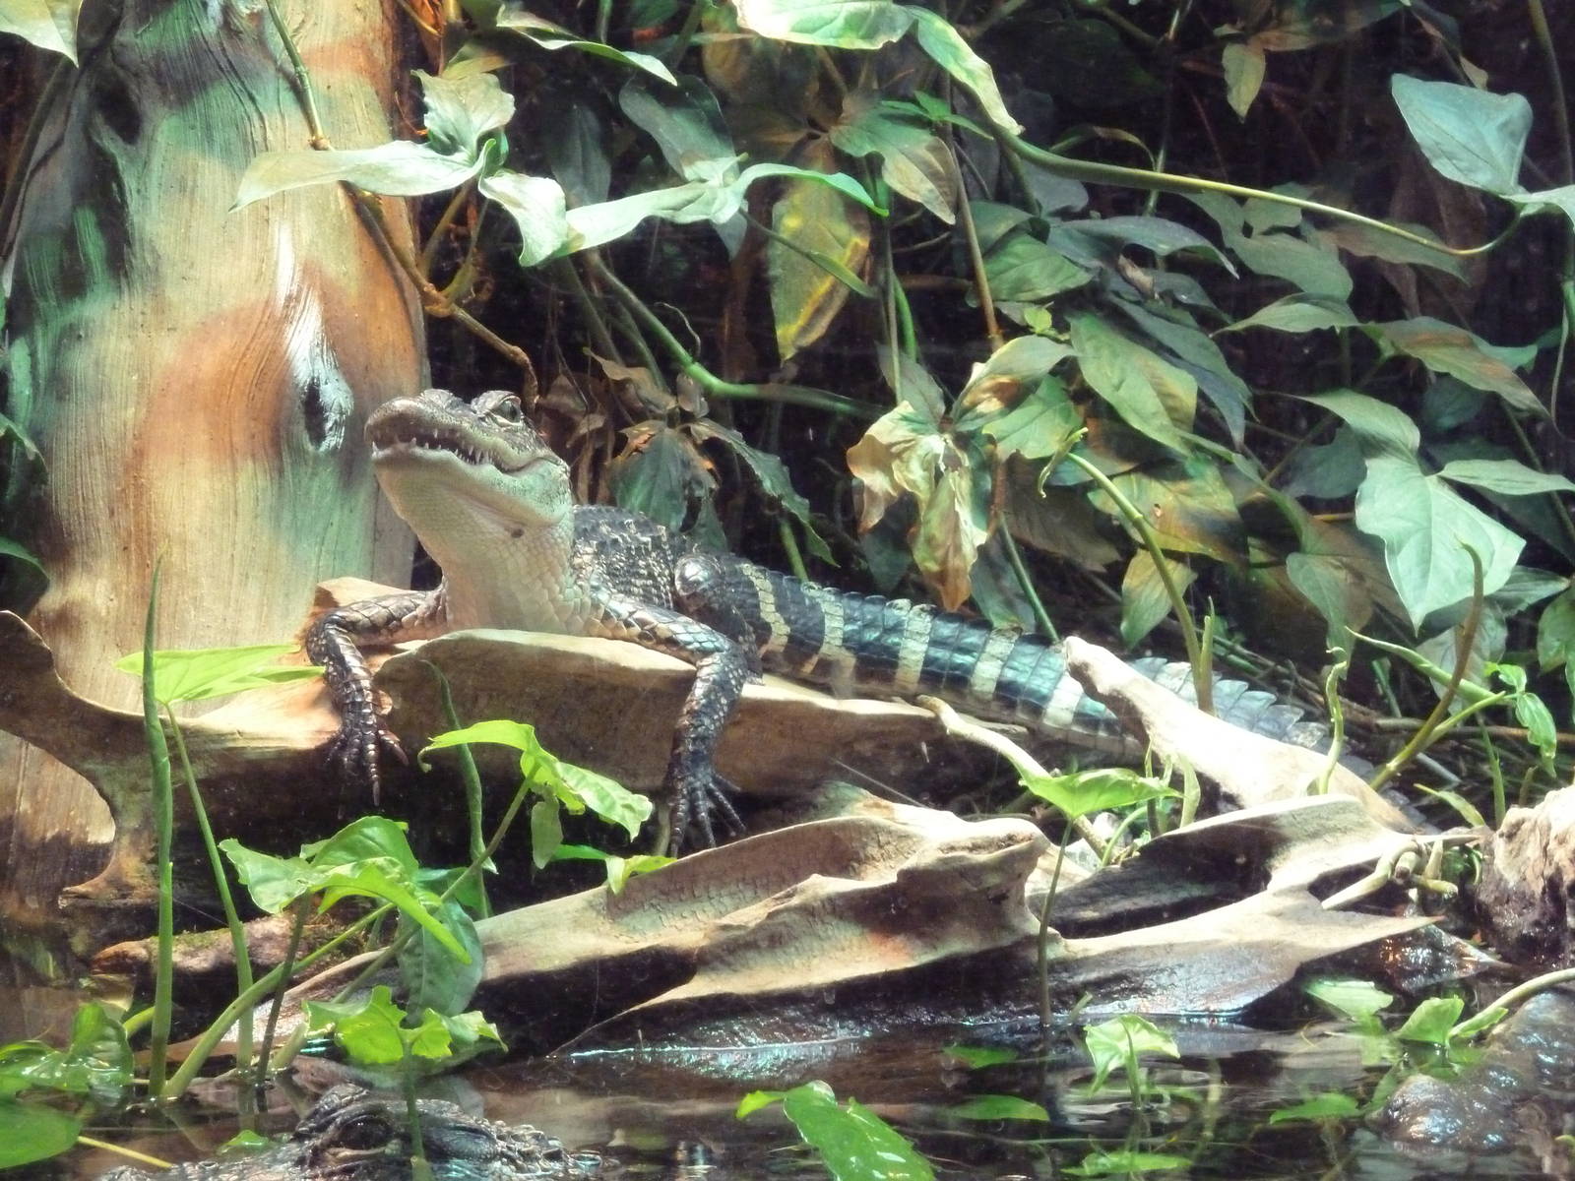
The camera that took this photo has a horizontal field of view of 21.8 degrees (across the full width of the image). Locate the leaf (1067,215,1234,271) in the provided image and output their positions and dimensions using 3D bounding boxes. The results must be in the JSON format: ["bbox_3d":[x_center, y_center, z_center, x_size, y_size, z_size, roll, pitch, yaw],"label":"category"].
[{"bbox_3d":[0.189,-0.181,2.130,0.088,0.020,0.045,16,25,7],"label":"leaf"}]

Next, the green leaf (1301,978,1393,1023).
[{"bbox_3d":[0.314,0.229,2.288,0.051,0.018,0.036,0,8,0],"label":"green leaf"}]

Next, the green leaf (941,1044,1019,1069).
[{"bbox_3d":[0.105,0.254,2.236,0.043,0.010,0.044,0,8,0],"label":"green leaf"}]

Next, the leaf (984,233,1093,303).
[{"bbox_3d":[0.176,-0.225,2.860,0.076,0.047,0.042,0,8,0],"label":"leaf"}]

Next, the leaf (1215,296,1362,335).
[{"bbox_3d":[0.350,-0.192,2.860,0.099,0.025,0.052,-2,8,-11],"label":"leaf"}]

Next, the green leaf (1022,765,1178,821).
[{"bbox_3d":[0.178,0.117,2.340,0.089,0.023,0.057,0,8,0],"label":"green leaf"}]

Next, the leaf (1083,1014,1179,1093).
[{"bbox_3d":[0.180,0.242,2.142,0.050,0.032,0.047,0,8,0],"label":"leaf"}]

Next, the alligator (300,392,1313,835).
[{"bbox_3d":[0.062,0.006,2.660,0.820,0.300,0.310,-6,9,-40],"label":"alligator"}]

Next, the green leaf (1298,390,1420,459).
[{"bbox_3d":[0.296,-0.086,2.120,0.066,0.016,0.038,18,30,2],"label":"green leaf"}]

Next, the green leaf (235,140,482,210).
[{"bbox_3d":[-0.256,-0.248,2.444,0.148,0.040,0.073,0,8,0],"label":"green leaf"}]

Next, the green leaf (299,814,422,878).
[{"bbox_3d":[-0.182,0.110,1.750,0.050,0.024,0.030,0,8,0],"label":"green leaf"}]

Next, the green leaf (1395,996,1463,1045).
[{"bbox_3d":[0.352,0.236,2.246,0.039,0.022,0.031,0,8,0],"label":"green leaf"}]

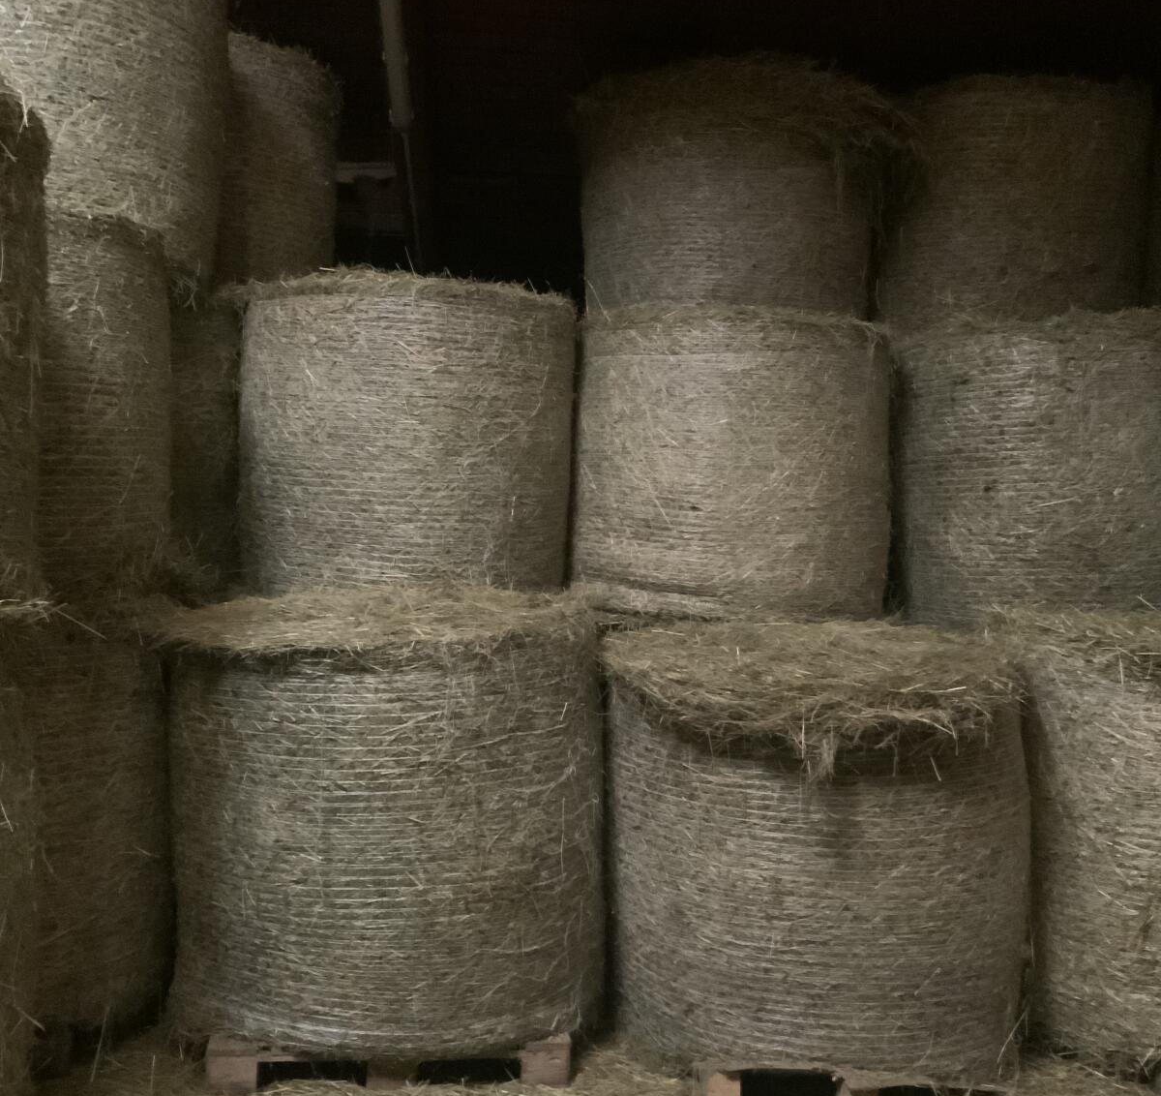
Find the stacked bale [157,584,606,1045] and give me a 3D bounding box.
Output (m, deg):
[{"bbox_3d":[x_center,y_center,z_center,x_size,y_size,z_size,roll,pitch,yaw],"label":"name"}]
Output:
[{"bbox_3d":[-0.644,0.826,4.442,1.453,1.190,1.453,0,3,-8],"label":"stacked bale"}]

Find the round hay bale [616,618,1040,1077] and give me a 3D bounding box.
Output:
[{"bbox_3d":[0.754,0.873,4.289,1.375,1.131,1.375,1,3,10],"label":"round hay bale"}]

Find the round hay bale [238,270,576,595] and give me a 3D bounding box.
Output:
[{"bbox_3d":[-0.761,-0.464,5.685,1.443,1.190,1.443,0,3,-8],"label":"round hay bale"}]

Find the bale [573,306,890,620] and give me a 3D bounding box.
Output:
[{"bbox_3d":[0.697,-0.361,6.014,1.453,1.219,1.453,0,3,7],"label":"bale"}]

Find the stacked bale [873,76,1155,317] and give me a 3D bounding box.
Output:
[{"bbox_3d":[2.296,-1.716,6.858,1.365,1.180,1.365,1,3,18],"label":"stacked bale"}]

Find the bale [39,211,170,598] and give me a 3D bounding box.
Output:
[{"bbox_3d":[-2.117,-0.453,4.264,1.462,1.170,1.462,-2,4,-26],"label":"bale"}]

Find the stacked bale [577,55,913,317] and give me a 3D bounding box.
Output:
[{"bbox_3d":[0.762,-1.677,6.503,1.492,1.160,1.492,0,3,7],"label":"stacked bale"}]

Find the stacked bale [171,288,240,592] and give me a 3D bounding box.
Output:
[{"bbox_3d":[-2.047,-0.531,6.171,1.462,1.190,1.462,-1,3,-18],"label":"stacked bale"}]

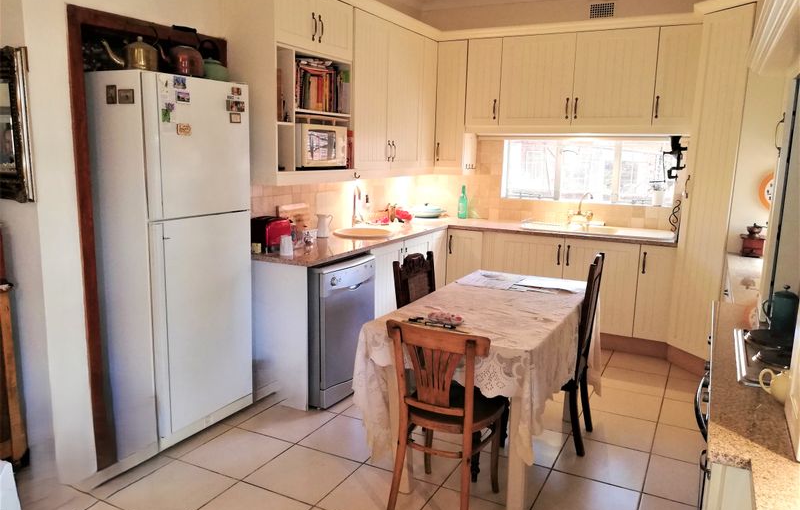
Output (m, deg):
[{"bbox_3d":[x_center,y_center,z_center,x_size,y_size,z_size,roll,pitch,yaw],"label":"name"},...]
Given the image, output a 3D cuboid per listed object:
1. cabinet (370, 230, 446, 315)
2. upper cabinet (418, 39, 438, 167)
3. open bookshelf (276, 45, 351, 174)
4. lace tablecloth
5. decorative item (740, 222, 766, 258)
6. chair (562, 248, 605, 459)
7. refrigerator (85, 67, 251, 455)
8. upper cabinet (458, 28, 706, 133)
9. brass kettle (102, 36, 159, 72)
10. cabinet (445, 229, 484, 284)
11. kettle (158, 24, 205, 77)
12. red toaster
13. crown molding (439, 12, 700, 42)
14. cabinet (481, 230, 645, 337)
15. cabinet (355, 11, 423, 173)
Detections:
[{"bbox_3d":[-0.162,0.210,4.852,0.580,0.760,1.270,6,11,27],"label":"cabinet"},{"bbox_3d":[0.091,-1.322,5.291,0.370,1.076,0.290,6,11,27],"label":"upper cabinet"},{"bbox_3d":[-0.647,-0.875,3.729,0.342,0.696,0.790,6,11,27],"label":"open bookshelf"},{"bbox_3d":[0.473,0.509,3.025,0.765,0.610,1.416,6,11,27],"label":"lace tablecloth"},{"bbox_3d":[2.308,-0.101,3.923,0.130,0.232,0.126,6,11,27],"label":"decorative item"},{"bbox_3d":[0.794,0.482,3.186,0.468,0.989,0.407,6,11,27],"label":"chair"},{"bbox_3d":[-1.306,-0.004,3.277,0.672,1.819,0.672,6,11,27],"label":"refrigerator"},{"bbox_3d":[1.449,-1.383,4.944,1.788,0.793,0.360,6,11,27],"label":"upper cabinet"},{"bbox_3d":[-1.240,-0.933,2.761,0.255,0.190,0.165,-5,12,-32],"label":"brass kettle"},{"bbox_3d":[0.654,0.133,5.295,0.322,0.733,0.541,6,11,27],"label":"cabinet"},{"bbox_3d":[-1.107,-1.019,3.031,0.235,0.265,0.175,-4,11,-27],"label":"kettle"},{"bbox_3d":[-0.812,-0.135,3.775,0.171,0.208,0.285,6,11,27],"label":"red toaster"},{"bbox_3d":[1.243,-1.788,4.746,2.030,0.084,0.070,6,11,27],"label":"crown molding"},{"bbox_3d":[1.381,0.197,5.100,1.260,0.755,0.580,6,11,27],"label":"cabinet"},{"bbox_3d":[-0.226,-1.223,4.682,0.370,1.076,1.098,6,11,27],"label":"cabinet"}]

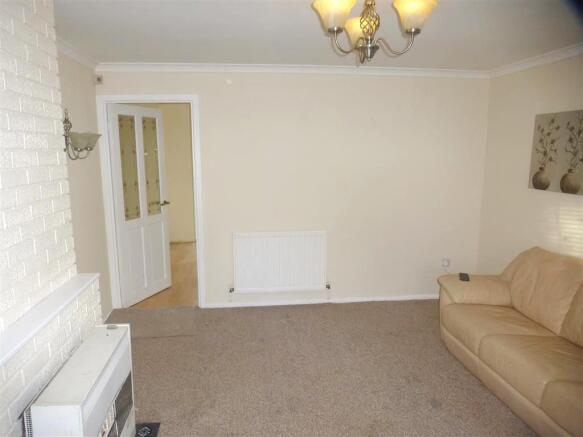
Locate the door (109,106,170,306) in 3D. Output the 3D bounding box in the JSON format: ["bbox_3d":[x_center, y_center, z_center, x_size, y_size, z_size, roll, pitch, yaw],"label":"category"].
[{"bbox_3d":[-1.537,-0.134,4.168,0.042,1.972,0.765,3,10,20],"label":"door"}]

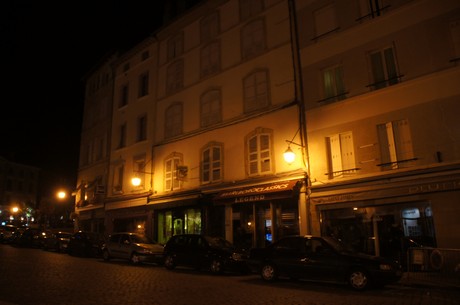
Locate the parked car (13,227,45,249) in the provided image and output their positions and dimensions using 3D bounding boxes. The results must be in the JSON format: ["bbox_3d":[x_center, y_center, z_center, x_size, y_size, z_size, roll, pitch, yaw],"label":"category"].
[{"bbox_3d":[-13.507,6.047,24.608,4.102,1.450,1.680,-10,-17,40],"label":"parked car"}]

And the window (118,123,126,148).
[{"bbox_3d":[-7.869,-1.239,25.202,0.860,1.880,0.150,-14,-20,39],"label":"window"}]

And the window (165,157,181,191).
[{"bbox_3d":[-3.442,1.259,20.592,1.350,1.980,0.150,-14,-20,39],"label":"window"}]

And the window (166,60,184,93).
[{"bbox_3d":[-3.523,-4.813,22.247,1.540,1.960,0.150,-14,-20,39],"label":"window"}]

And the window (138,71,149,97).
[{"bbox_3d":[-6.127,-4.858,24.612,1.139,1.641,0.200,-13,-18,39],"label":"window"}]

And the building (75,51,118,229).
[{"bbox_3d":[-7.832,0.629,31.306,4.540,15.093,10.000,-13,-18,39],"label":"building"}]

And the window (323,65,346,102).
[{"bbox_3d":[4.561,-3.023,15.168,0.952,1.550,0.200,-14,-19,39],"label":"window"}]

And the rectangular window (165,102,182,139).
[{"bbox_3d":[-3.627,-2.055,22.173,1.727,2.162,0.200,-14,-19,39],"label":"rectangular window"}]

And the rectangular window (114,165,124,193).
[{"bbox_3d":[-7.869,1.828,24.410,1.040,2.030,0.150,-14,-20,39],"label":"rectangular window"}]

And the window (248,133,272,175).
[{"bbox_3d":[1.486,0.074,17.128,1.387,1.931,0.200,-14,-19,39],"label":"window"}]

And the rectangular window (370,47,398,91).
[{"bbox_3d":[5.950,-3.249,13.373,0.980,1.600,0.150,-14,-20,39],"label":"rectangular window"}]

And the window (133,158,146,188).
[{"bbox_3d":[-5.991,1.381,22.846,1.300,2.080,0.150,-14,-20,39],"label":"window"}]

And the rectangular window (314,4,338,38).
[{"bbox_3d":[4.462,-6.084,16.007,1.115,1.346,0.200,-14,-19,39],"label":"rectangular window"}]

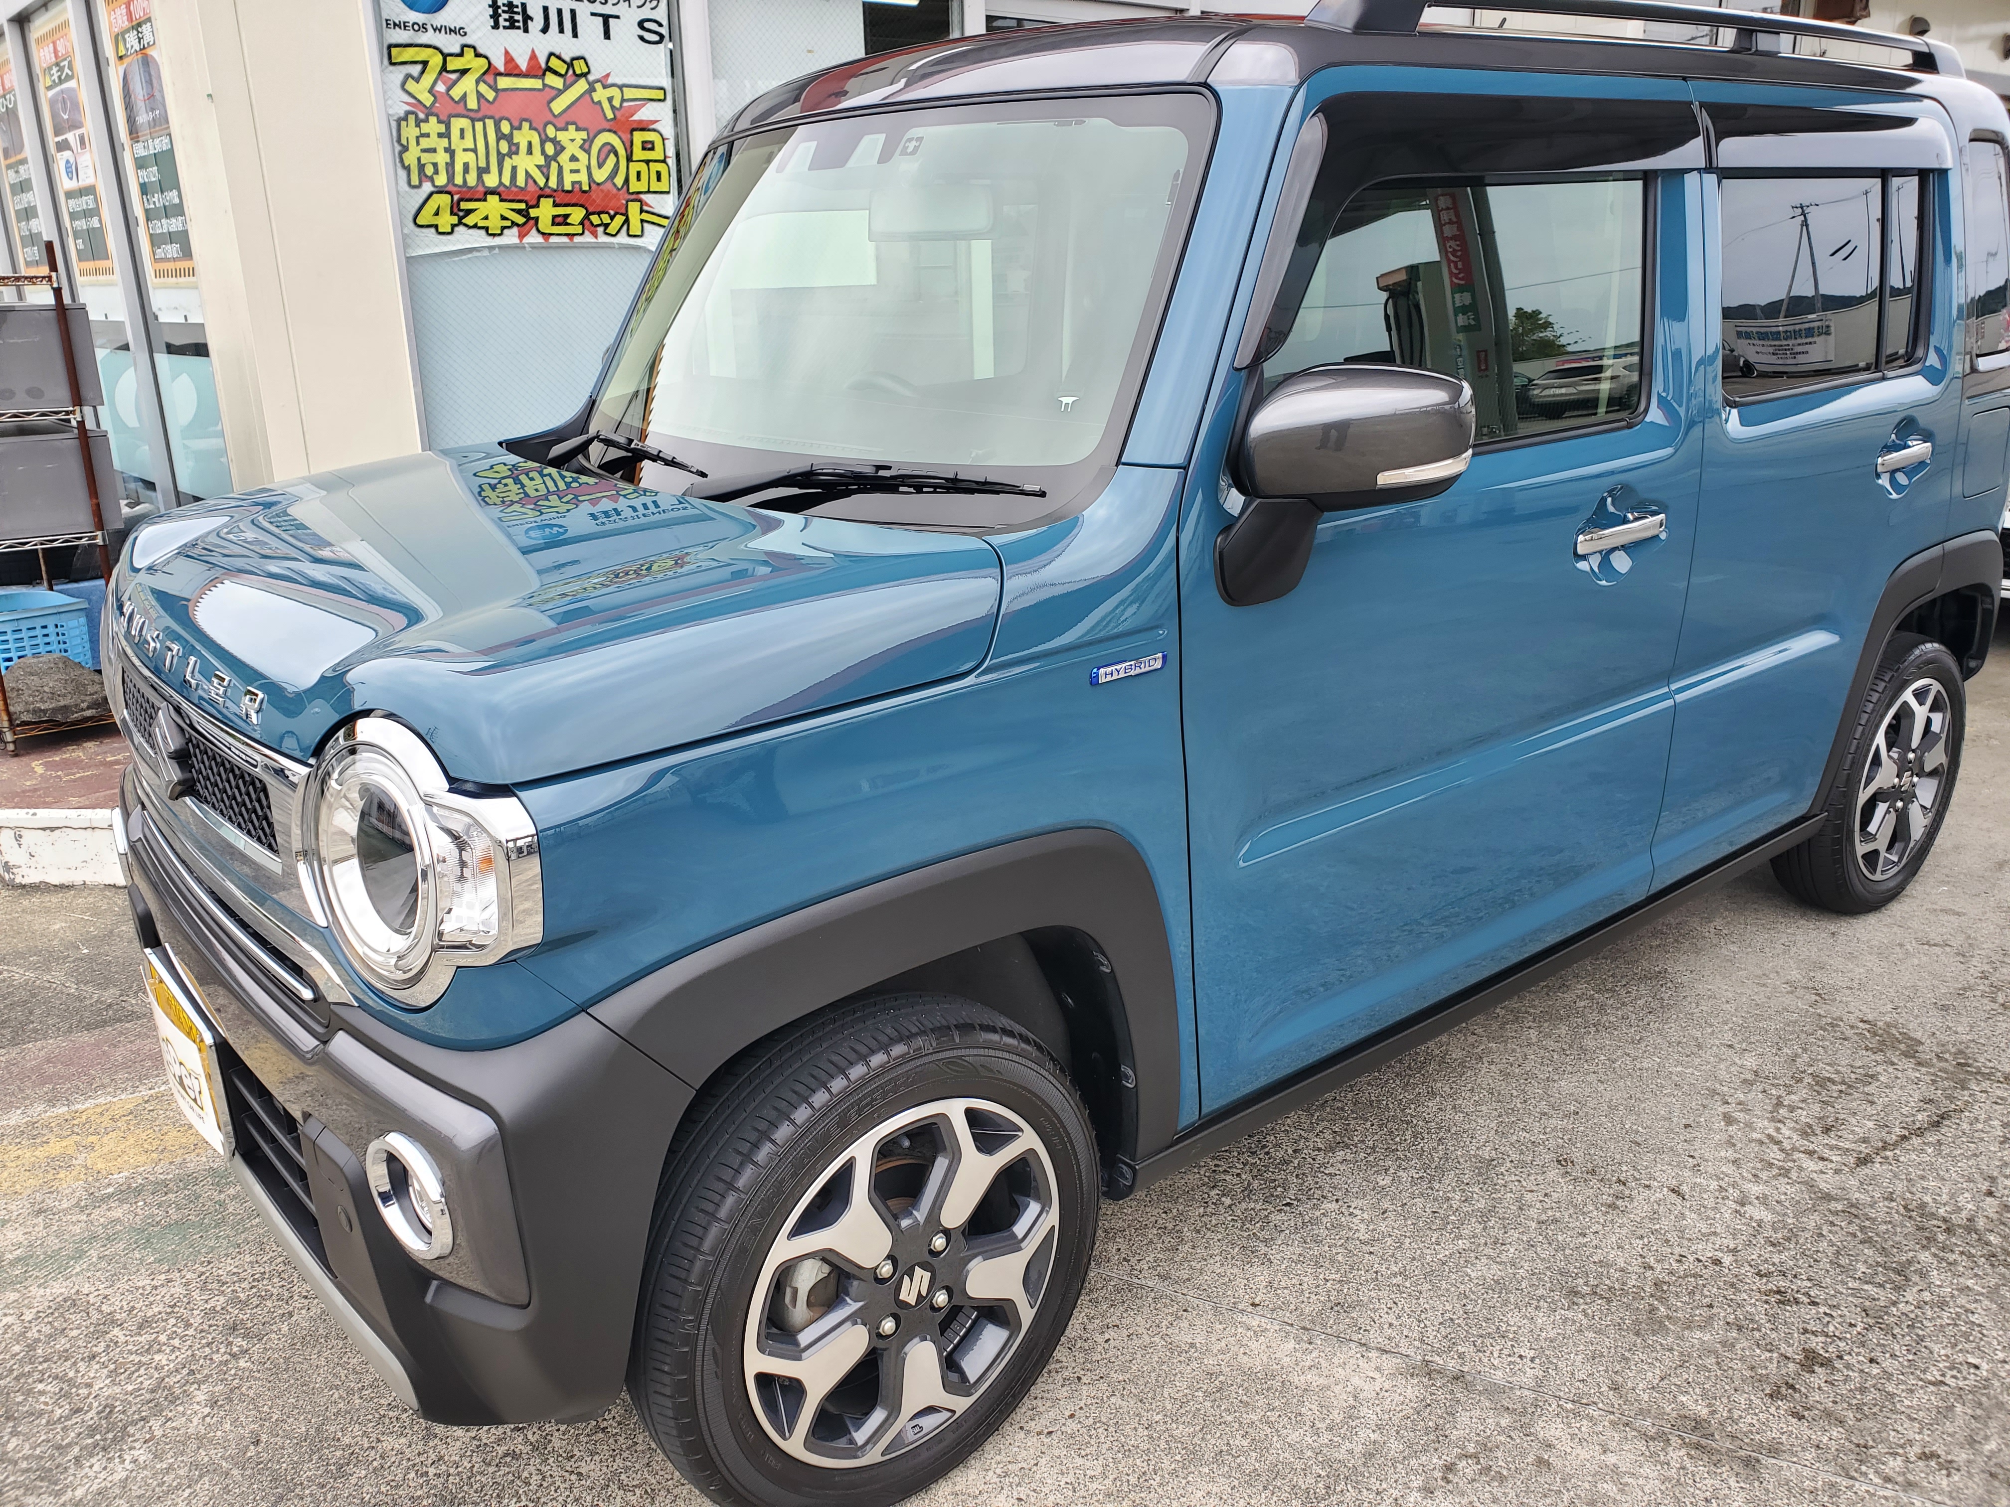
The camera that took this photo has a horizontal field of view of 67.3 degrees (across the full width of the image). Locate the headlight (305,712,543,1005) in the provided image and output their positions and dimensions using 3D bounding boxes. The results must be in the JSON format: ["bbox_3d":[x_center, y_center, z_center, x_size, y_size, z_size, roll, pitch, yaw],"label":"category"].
[{"bbox_3d":[-0.530,0.107,1.342,0.140,0.270,0.295,-17,23,-41],"label":"headlight"}]

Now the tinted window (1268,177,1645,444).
[{"bbox_3d":[0.598,-0.568,1.942,0.880,0.350,0.040,-15,15,-36],"label":"tinted window"}]

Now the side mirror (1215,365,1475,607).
[{"bbox_3d":[0.360,-0.278,1.591,0.165,0.270,0.255,-15,21,-36],"label":"side mirror"}]

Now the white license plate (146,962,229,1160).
[{"bbox_3d":[-0.964,0.353,1.786,0.025,0.162,0.330,-15,21,-36],"label":"white license plate"}]

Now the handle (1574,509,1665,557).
[{"bbox_3d":[0.874,-0.319,2.170,0.222,0.036,0.045,-15,21,-36],"label":"handle"}]

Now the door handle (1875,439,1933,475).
[{"bbox_3d":[1.597,-0.534,2.710,0.220,0.036,0.045,-15,21,-36],"label":"door handle"}]

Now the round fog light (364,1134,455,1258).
[{"bbox_3d":[-0.557,0.413,1.417,0.117,0.117,0.045,13,23,40],"label":"round fog light"}]

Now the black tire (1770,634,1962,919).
[{"bbox_3d":[1.785,0.038,3.114,0.575,0.575,0.170,-15,21,-36],"label":"black tire"}]

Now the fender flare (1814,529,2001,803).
[{"bbox_3d":[1.747,-0.192,2.934,0.775,0.450,0.065,-15,21,-36],"label":"fender flare"}]

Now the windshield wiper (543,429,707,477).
[{"bbox_3d":[-0.574,-0.442,2.296,0.070,0.075,0.640,-12,20,-30],"label":"windshield wiper"}]

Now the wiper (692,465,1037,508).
[{"bbox_3d":[-0.200,-0.326,1.847,0.660,0.070,0.070,14,23,42],"label":"wiper"}]

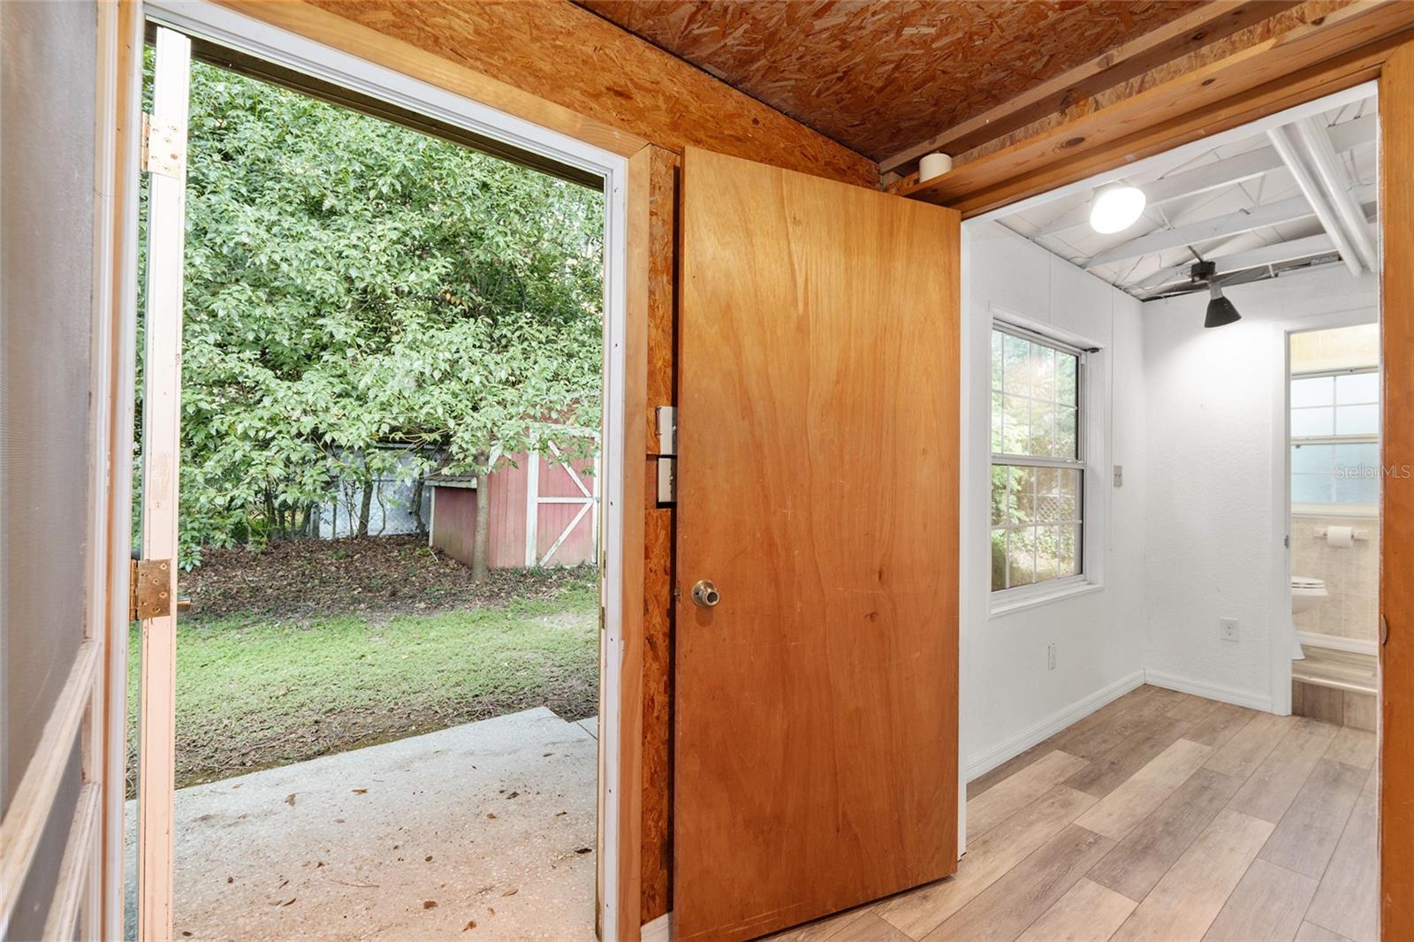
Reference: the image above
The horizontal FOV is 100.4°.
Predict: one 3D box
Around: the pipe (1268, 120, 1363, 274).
[{"bbox_3d":[2.307,-0.960,2.197,2.100,0.042,0.042,0,0,-38],"label":"pipe"}]

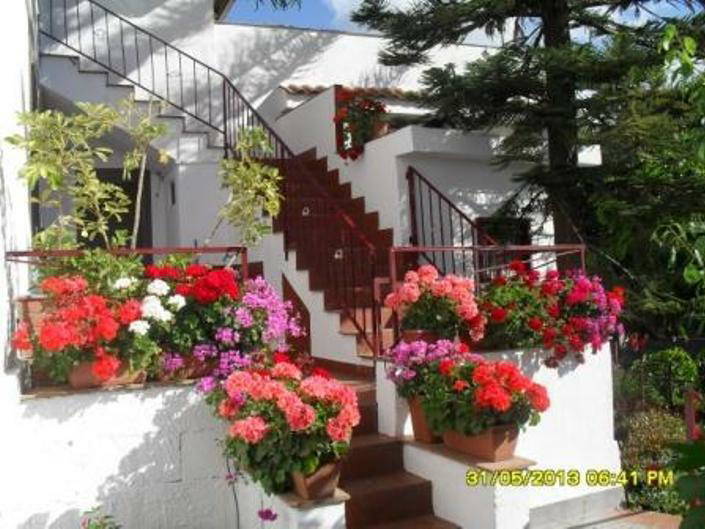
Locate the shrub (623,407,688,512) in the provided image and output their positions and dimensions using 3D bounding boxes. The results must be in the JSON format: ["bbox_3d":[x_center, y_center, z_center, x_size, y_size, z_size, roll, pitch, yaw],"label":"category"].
[{"bbox_3d":[2.232,1.456,5.300,0.356,0.749,0.391,-1,-6,-20],"label":"shrub"}]

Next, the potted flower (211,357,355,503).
[{"bbox_3d":[-0.330,0.746,3.380,0.647,0.606,0.647,-1,-6,-20],"label":"potted flower"}]

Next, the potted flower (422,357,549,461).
[{"bbox_3d":[0.712,0.772,3.880,0.568,0.531,0.624,-1,-6,-20],"label":"potted flower"}]

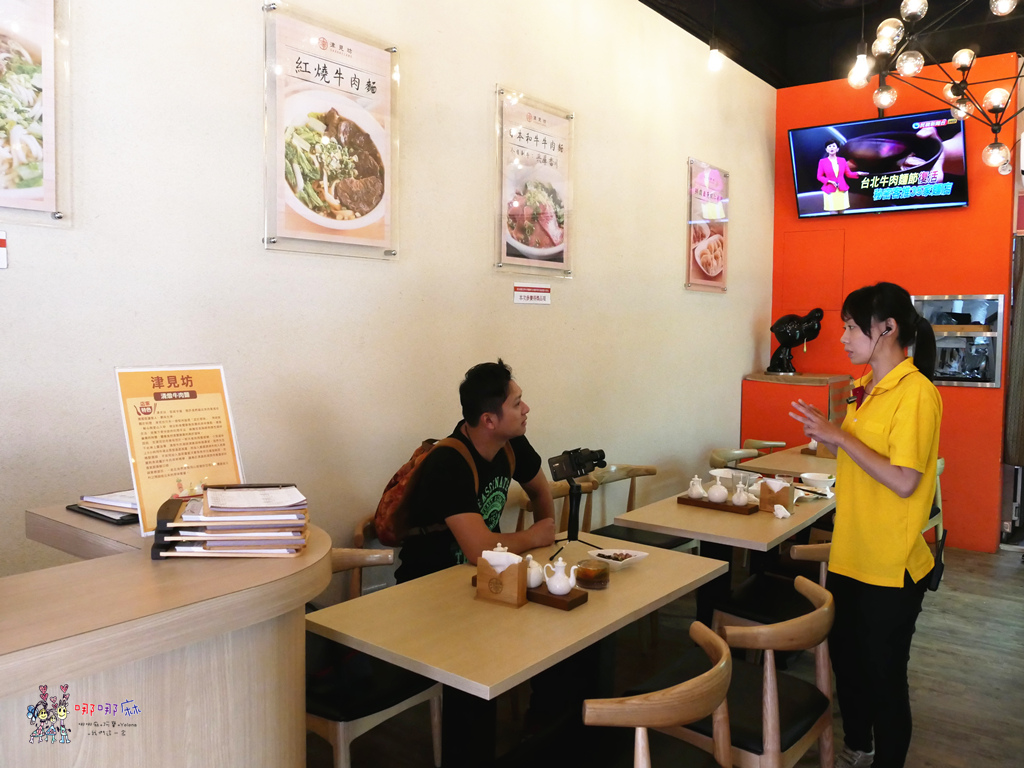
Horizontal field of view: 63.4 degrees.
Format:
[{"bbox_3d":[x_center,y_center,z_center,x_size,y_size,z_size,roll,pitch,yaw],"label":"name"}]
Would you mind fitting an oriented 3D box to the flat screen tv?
[{"bbox_3d":[2.412,-1.436,5.473,1.075,0.620,0.060,4,32,39],"label":"flat screen tv"}]

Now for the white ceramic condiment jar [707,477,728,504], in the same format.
[{"bbox_3d":[0.852,0.434,3.423,0.080,0.100,0.080,0,5,0],"label":"white ceramic condiment jar"}]

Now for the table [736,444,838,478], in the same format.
[{"bbox_3d":[1.808,0.785,4.695,0.612,0.745,1.166,4,6,38],"label":"table"}]

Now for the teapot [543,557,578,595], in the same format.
[{"bbox_3d":[0.134,0.525,2.281,0.096,0.094,0.070,1,5,11],"label":"teapot"}]

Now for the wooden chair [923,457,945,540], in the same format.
[{"bbox_3d":[2.213,0.786,4.787,0.530,0.755,0.560,4,5,38],"label":"wooden chair"}]

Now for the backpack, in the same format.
[{"bbox_3d":[-0.273,0.342,2.840,0.180,0.390,0.290,38,25,28],"label":"backpack"}]

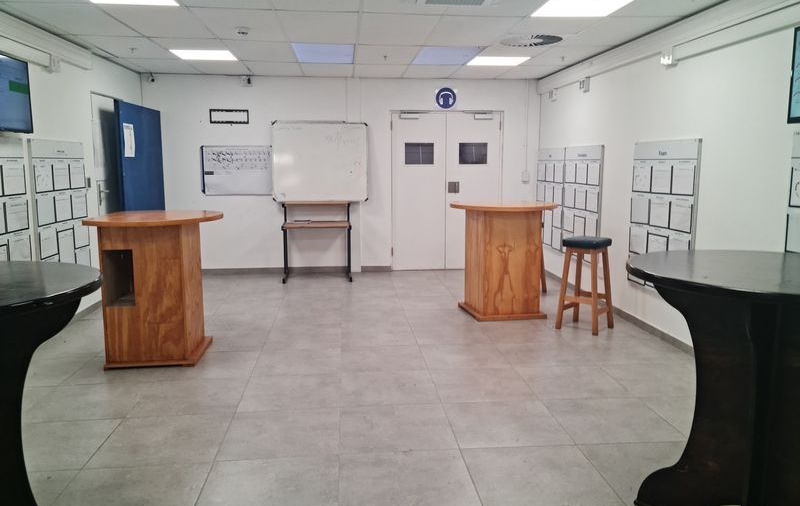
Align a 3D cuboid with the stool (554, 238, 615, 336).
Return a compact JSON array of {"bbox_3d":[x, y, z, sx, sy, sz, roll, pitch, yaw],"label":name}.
[{"bbox_3d":[1.588,0.267,5.290,0.360,0.770,0.360,6,11,37],"label":"stool"}]

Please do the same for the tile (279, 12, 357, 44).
[{"bbox_3d":[-0.631,-1.783,4.952,0.600,0.015,1.200,-1,8,-5],"label":"tile"}]

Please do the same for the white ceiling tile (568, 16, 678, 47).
[{"bbox_3d":[1.747,-1.833,5.206,0.556,0.020,1.195,-1,8,-5],"label":"white ceiling tile"}]

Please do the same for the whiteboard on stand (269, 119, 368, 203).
[{"bbox_3d":[-0.985,-1.120,7.722,1.182,0.971,0.050,-1,8,-5],"label":"whiteboard on stand"}]

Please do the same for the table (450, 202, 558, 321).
[{"bbox_3d":[0.964,0.056,5.867,0.940,1.030,0.940,0,8,0],"label":"table"}]

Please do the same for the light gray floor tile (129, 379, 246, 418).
[{"bbox_3d":[-1.277,0.888,3.862,0.600,0.012,0.600,-1,8,-5],"label":"light gray floor tile"}]

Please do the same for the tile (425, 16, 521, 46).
[{"bbox_3d":[0.565,-1.813,5.086,0.600,0.018,1.200,-1,8,-5],"label":"tile"}]

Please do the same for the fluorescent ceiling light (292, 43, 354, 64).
[{"bbox_3d":[-0.749,-1.982,6.163,0.605,0.030,1.195,-1,8,-5],"label":"fluorescent ceiling light"}]

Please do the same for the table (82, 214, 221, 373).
[{"bbox_3d":[-1.772,0.247,4.596,0.940,1.030,0.940,-1,8,-5],"label":"table"}]

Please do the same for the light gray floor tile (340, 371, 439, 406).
[{"bbox_3d":[-0.080,0.870,4.003,0.600,0.012,0.600,-1,8,-5],"label":"light gray floor tile"}]

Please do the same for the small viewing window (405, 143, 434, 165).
[{"bbox_3d":[0.259,-1.278,8.057,0.377,0.268,0.040,-1,8,-5],"label":"small viewing window"}]

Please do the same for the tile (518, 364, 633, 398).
[{"bbox_3d":[1.121,0.854,4.111,0.600,0.012,0.600,-1,8,-5],"label":"tile"}]

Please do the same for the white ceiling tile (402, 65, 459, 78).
[{"bbox_3d":[0.352,-2.147,7.392,0.600,0.018,1.080,-1,8,-5],"label":"white ceiling tile"}]

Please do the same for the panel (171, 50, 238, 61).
[{"bbox_3d":[-1.981,-2.011,6.345,0.605,0.030,0.598,-1,8,-5],"label":"panel"}]

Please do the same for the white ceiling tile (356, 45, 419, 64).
[{"bbox_3d":[-0.140,-2.006,6.310,0.603,0.018,1.200,-1,8,-5],"label":"white ceiling tile"}]

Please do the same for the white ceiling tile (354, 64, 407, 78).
[{"bbox_3d":[-0.241,-2.164,7.407,0.603,0.018,1.025,-1,8,-5],"label":"white ceiling tile"}]

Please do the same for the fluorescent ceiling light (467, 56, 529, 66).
[{"bbox_3d":[1.030,-2.044,6.625,0.605,0.030,0.598,-1,8,-5],"label":"fluorescent ceiling light"}]

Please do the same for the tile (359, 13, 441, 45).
[{"bbox_3d":[-0.035,-1.813,5.041,0.605,0.020,1.195,-1,8,-5],"label":"tile"}]

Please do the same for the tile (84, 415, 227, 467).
[{"bbox_3d":[-1.222,0.973,3.271,0.600,0.012,0.600,-1,8,-5],"label":"tile"}]

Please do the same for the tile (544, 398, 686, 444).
[{"bbox_3d":[1.168,0.933,3.485,0.600,0.012,0.600,-1,8,-5],"label":"tile"}]

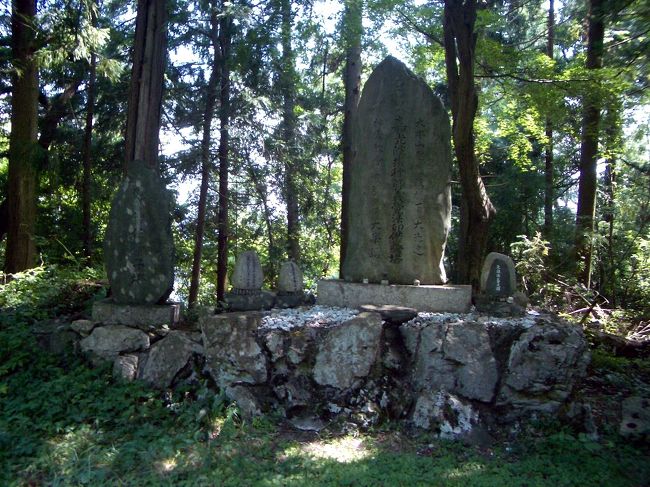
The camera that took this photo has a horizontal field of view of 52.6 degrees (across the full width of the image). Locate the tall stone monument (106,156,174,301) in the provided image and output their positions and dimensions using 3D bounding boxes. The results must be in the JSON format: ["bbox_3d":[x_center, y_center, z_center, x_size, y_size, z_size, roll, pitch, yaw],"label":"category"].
[{"bbox_3d":[-2.039,-0.131,7.250,0.703,1.576,0.320,1,0,2],"label":"tall stone monument"}]

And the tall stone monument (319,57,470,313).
[{"bbox_3d":[0.722,-0.599,6.850,1.466,2.550,0.550,1,0,8],"label":"tall stone monument"}]

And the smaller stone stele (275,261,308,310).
[{"bbox_3d":[-0.341,0.416,6.750,0.322,0.473,0.270,1,0,4],"label":"smaller stone stele"}]

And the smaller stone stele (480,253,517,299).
[{"bbox_3d":[1.714,0.313,6.500,0.327,0.443,0.170,1,0,3],"label":"smaller stone stele"}]

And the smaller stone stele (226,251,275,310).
[{"bbox_3d":[-0.753,0.364,6.600,0.455,0.579,0.320,1,0,4],"label":"smaller stone stele"}]

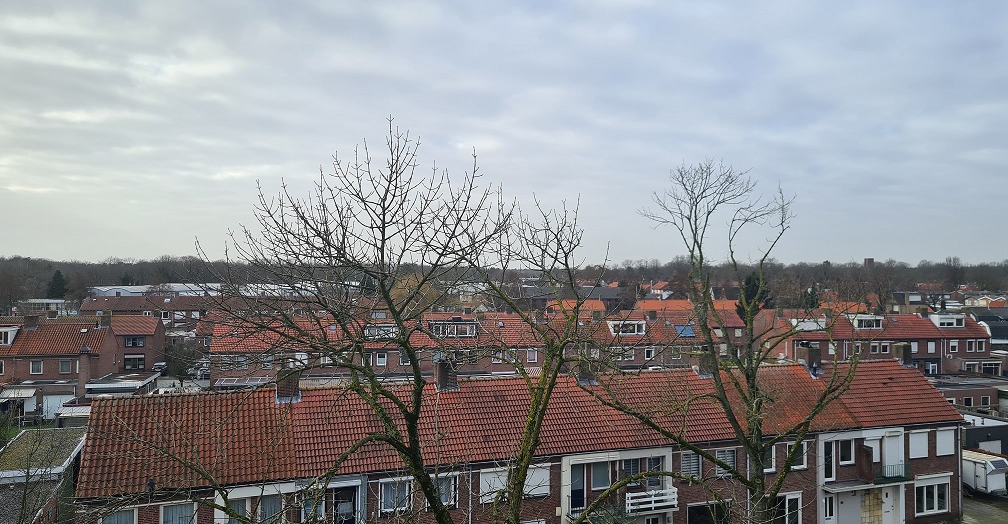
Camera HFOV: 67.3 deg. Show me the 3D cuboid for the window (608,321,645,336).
[{"bbox_3d":[14.563,7.932,90.818,4.325,1.762,2.323,1,-1,-15],"label":"window"}]

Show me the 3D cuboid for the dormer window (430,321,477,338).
[{"bbox_3d":[-5.670,7.558,85.636,5.056,1.783,2.351,1,-1,-15],"label":"dormer window"}]

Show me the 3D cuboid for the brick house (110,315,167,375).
[{"bbox_3d":[-51.741,11.443,107.086,5.800,7.600,8.000,1,-1,-13],"label":"brick house"}]

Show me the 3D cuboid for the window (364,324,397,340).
[{"bbox_3d":[-13.340,7.633,83.348,3.725,1.628,2.138,1,-1,-15],"label":"window"}]

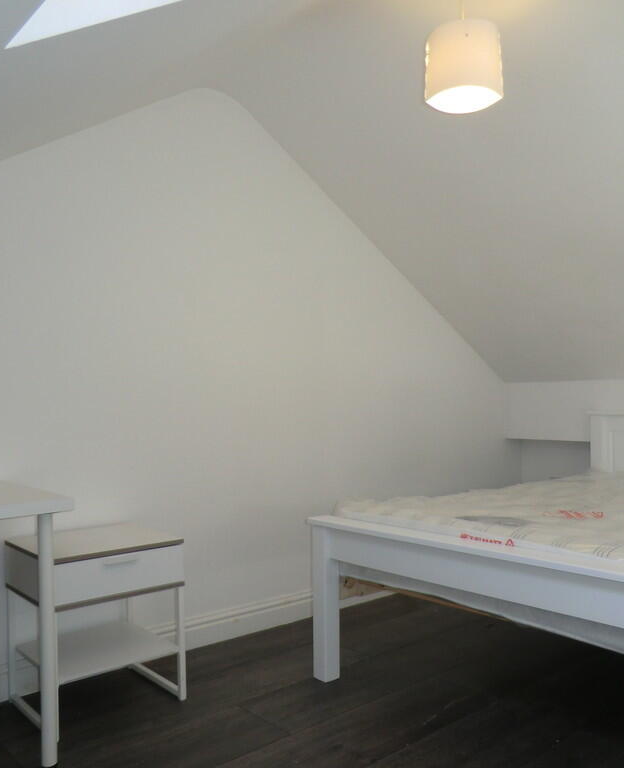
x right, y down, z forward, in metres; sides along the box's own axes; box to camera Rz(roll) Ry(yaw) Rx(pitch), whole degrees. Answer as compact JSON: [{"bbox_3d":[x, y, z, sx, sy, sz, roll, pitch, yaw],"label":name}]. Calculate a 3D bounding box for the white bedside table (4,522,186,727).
[{"bbox_3d":[-0.732,0.802,2.412,0.450,0.550,0.402,0,-1,-42],"label":"white bedside table"}]

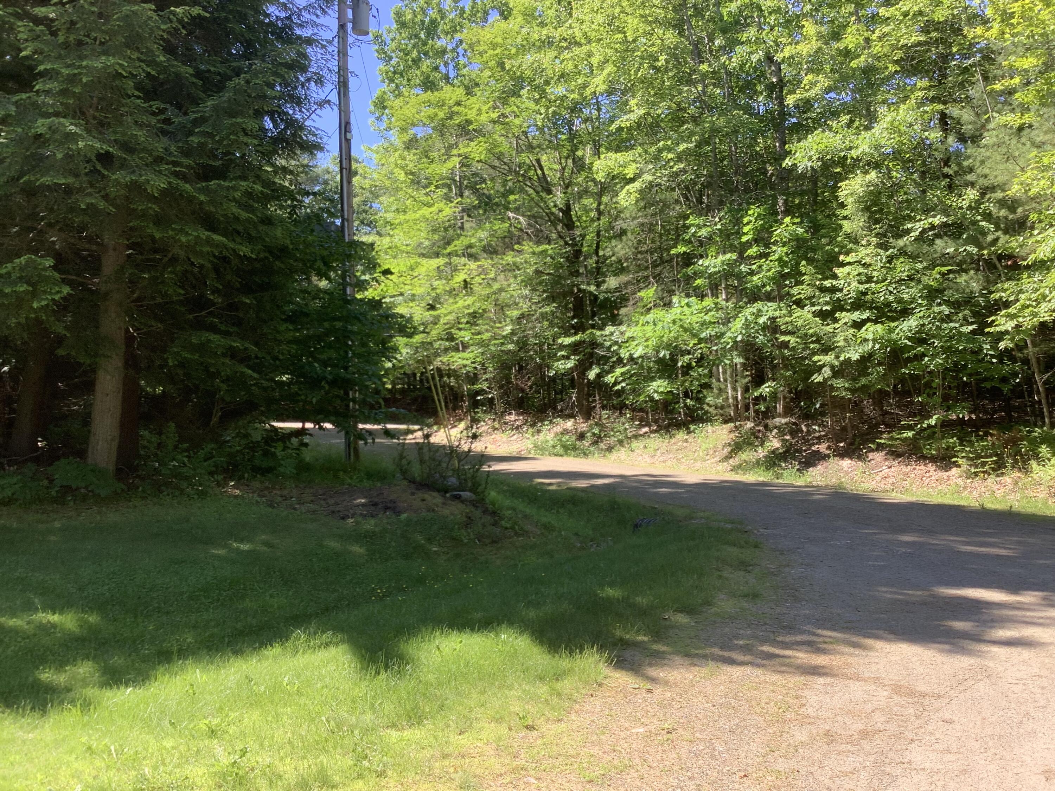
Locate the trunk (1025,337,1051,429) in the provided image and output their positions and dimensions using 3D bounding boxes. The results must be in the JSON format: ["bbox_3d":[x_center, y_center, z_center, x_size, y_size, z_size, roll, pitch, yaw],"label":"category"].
[{"bbox_3d":[9.187,-0.230,17.000,0.200,1.680,0.160,-12,-1,28],"label":"trunk"}]

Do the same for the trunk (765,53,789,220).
[{"bbox_3d":[5.815,-6.026,22.000,0.340,3.950,0.300,-4,-1,16],"label":"trunk"}]

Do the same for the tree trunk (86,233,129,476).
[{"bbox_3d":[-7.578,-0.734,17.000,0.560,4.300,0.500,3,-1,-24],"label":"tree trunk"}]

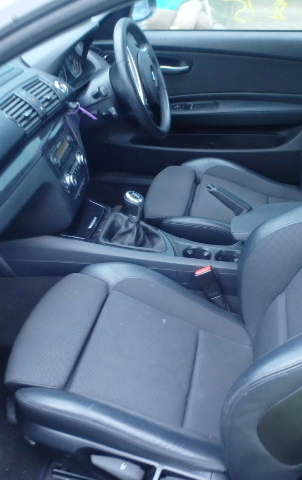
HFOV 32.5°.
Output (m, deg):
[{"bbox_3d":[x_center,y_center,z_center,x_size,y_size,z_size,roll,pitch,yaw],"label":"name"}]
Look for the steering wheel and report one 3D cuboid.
[{"bbox_3d":[-0.037,-0.495,1.619,0.085,0.375,0.375,-15,17,18],"label":"steering wheel"}]

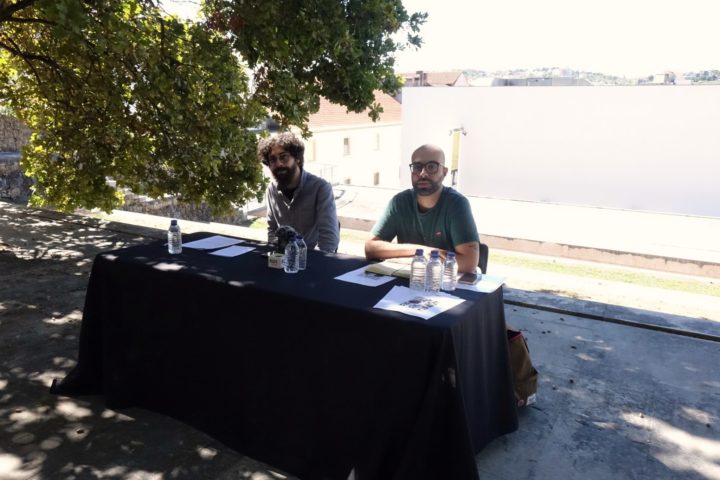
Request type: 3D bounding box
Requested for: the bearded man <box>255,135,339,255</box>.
[{"bbox_3d":[-0.415,0.097,3.103,0.540,1.360,0.750,8,13,30],"label":"bearded man"}]

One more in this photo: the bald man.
[{"bbox_3d":[0.260,0.220,2.653,0.600,1.320,0.750,7,13,26],"label":"bald man"}]

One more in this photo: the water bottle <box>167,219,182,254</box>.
[{"bbox_3d":[-0.941,-0.015,2.845,0.066,0.170,0.066,1,12,0],"label":"water bottle"}]

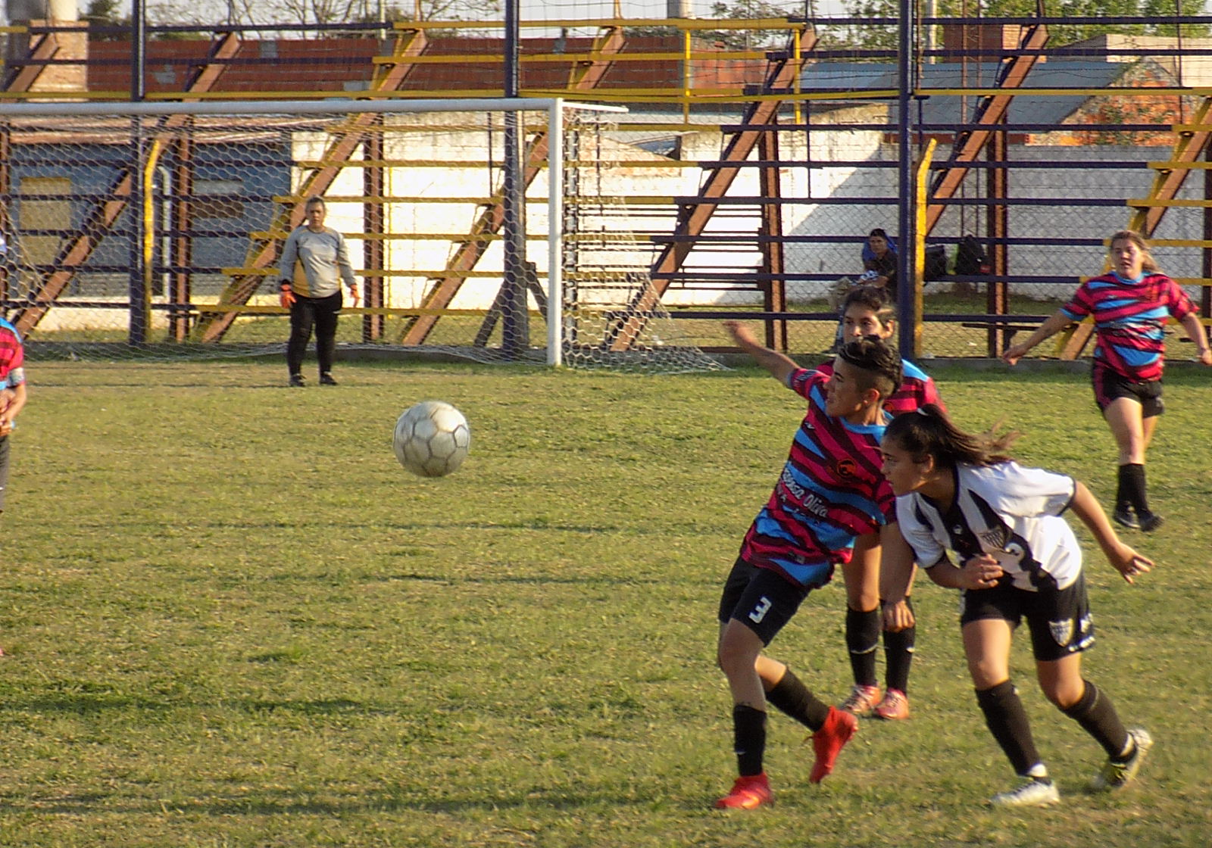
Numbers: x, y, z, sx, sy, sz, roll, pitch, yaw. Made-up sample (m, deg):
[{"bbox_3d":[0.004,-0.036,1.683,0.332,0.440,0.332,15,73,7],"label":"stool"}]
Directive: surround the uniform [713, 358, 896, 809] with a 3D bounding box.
[{"bbox_3d":[0.659,0.531,22.000,0.600,1.478,0.580,-3,4,-45],"label":"uniform"}]

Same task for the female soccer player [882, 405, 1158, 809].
[{"bbox_3d":[1.365,0.606,22.100,0.930,1.334,0.700,-2,3,-42],"label":"female soccer player"}]

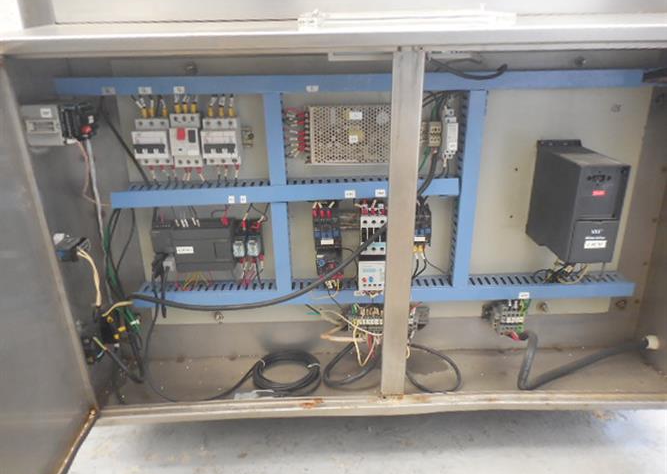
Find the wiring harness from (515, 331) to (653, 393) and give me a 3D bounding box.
[{"bbox_3d":[0.477,0.218,0.893,0.294,0.082,0.085,-1,20,-2],"label":"wiring harness"}]

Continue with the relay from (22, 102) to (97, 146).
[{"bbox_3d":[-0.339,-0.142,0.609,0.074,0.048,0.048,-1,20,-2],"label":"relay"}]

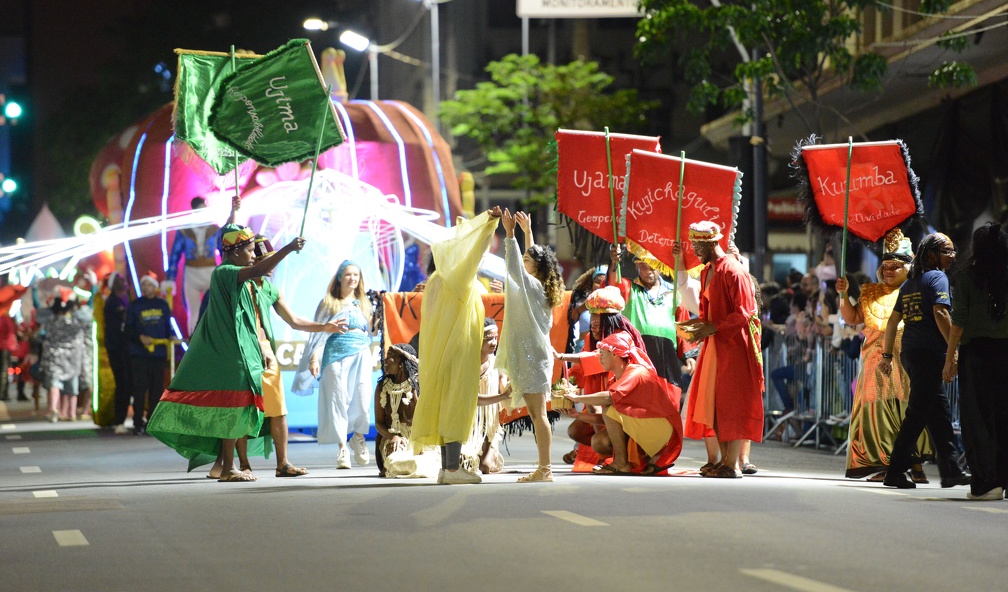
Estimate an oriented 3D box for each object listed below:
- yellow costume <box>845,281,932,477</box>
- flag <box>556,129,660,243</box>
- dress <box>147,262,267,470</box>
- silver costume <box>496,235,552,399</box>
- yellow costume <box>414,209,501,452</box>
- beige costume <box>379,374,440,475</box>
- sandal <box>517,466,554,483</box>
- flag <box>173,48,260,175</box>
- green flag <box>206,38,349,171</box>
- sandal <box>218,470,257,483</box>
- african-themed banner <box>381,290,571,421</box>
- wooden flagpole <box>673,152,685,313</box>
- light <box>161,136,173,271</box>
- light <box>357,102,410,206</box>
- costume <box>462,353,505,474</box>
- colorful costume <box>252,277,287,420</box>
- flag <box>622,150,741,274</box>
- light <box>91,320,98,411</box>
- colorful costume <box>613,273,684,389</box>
[{"bbox_3d":[2.705,0.582,39.500,0.620,1.390,0.480,0,-1,7],"label":"yellow costume"},{"bbox_3d":[0.797,-0.820,42.300,0.800,0.870,0.070,1,-1,-3],"label":"flag"},{"bbox_3d":[-2.083,0.494,39.200,0.830,1.455,0.620,0,-1,10],"label":"dress"},{"bbox_3d":[0.144,0.169,39.400,0.400,1.180,0.500,0,0,-3],"label":"silver costume"},{"bbox_3d":[-0.339,0.234,39.100,0.600,1.650,0.600,0,0,-3],"label":"yellow costume"},{"bbox_3d":[-0.691,0.951,40.500,0.440,0.740,0.480,0,0,23],"label":"beige costume"},{"bbox_3d":[0.219,1.240,38.900,0.238,0.110,0.095,0,-1,-9],"label":"sandal"},{"bbox_3d":[-2.030,-1.334,40.600,0.740,0.910,0.090,2,0,0],"label":"flag"},{"bbox_3d":[-1.582,-1.344,39.100,0.860,0.780,0.100,-20,0,0],"label":"green flag"},{"bbox_3d":[-1.875,1.270,39.400,0.265,0.085,0.100,0,-1,14],"label":"sandal"},{"bbox_3d":[-0.219,0.481,43.100,1.530,1.060,0.100,0,0,0],"label":"african-themed banner"},{"bbox_3d":[1.280,-0.465,41.000,0.027,1.200,0.027,3,0,0],"label":"wooden flagpole"},{"bbox_3d":[-3.556,-0.975,59.000,0.130,1.410,0.150,0,0,-6],"label":"light"},{"bbox_3d":[-1.324,-1.552,61.000,0.580,1.150,0.350,0,-1,0],"label":"light"},{"bbox_3d":[-0.159,0.858,41.400,0.420,0.910,0.450,0,0,-30],"label":"costume"},{"bbox_3d":[-1.706,0.372,40.400,0.340,1.030,0.480,0,-1,20],"label":"colorful costume"},{"bbox_3d":[1.300,-0.626,41.000,0.840,0.870,0.070,5,-1,-3],"label":"flag"},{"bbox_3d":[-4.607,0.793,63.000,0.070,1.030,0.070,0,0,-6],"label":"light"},{"bbox_3d":[1.146,0.359,43.200,0.620,1.080,0.380,0,0,0],"label":"colorful costume"}]

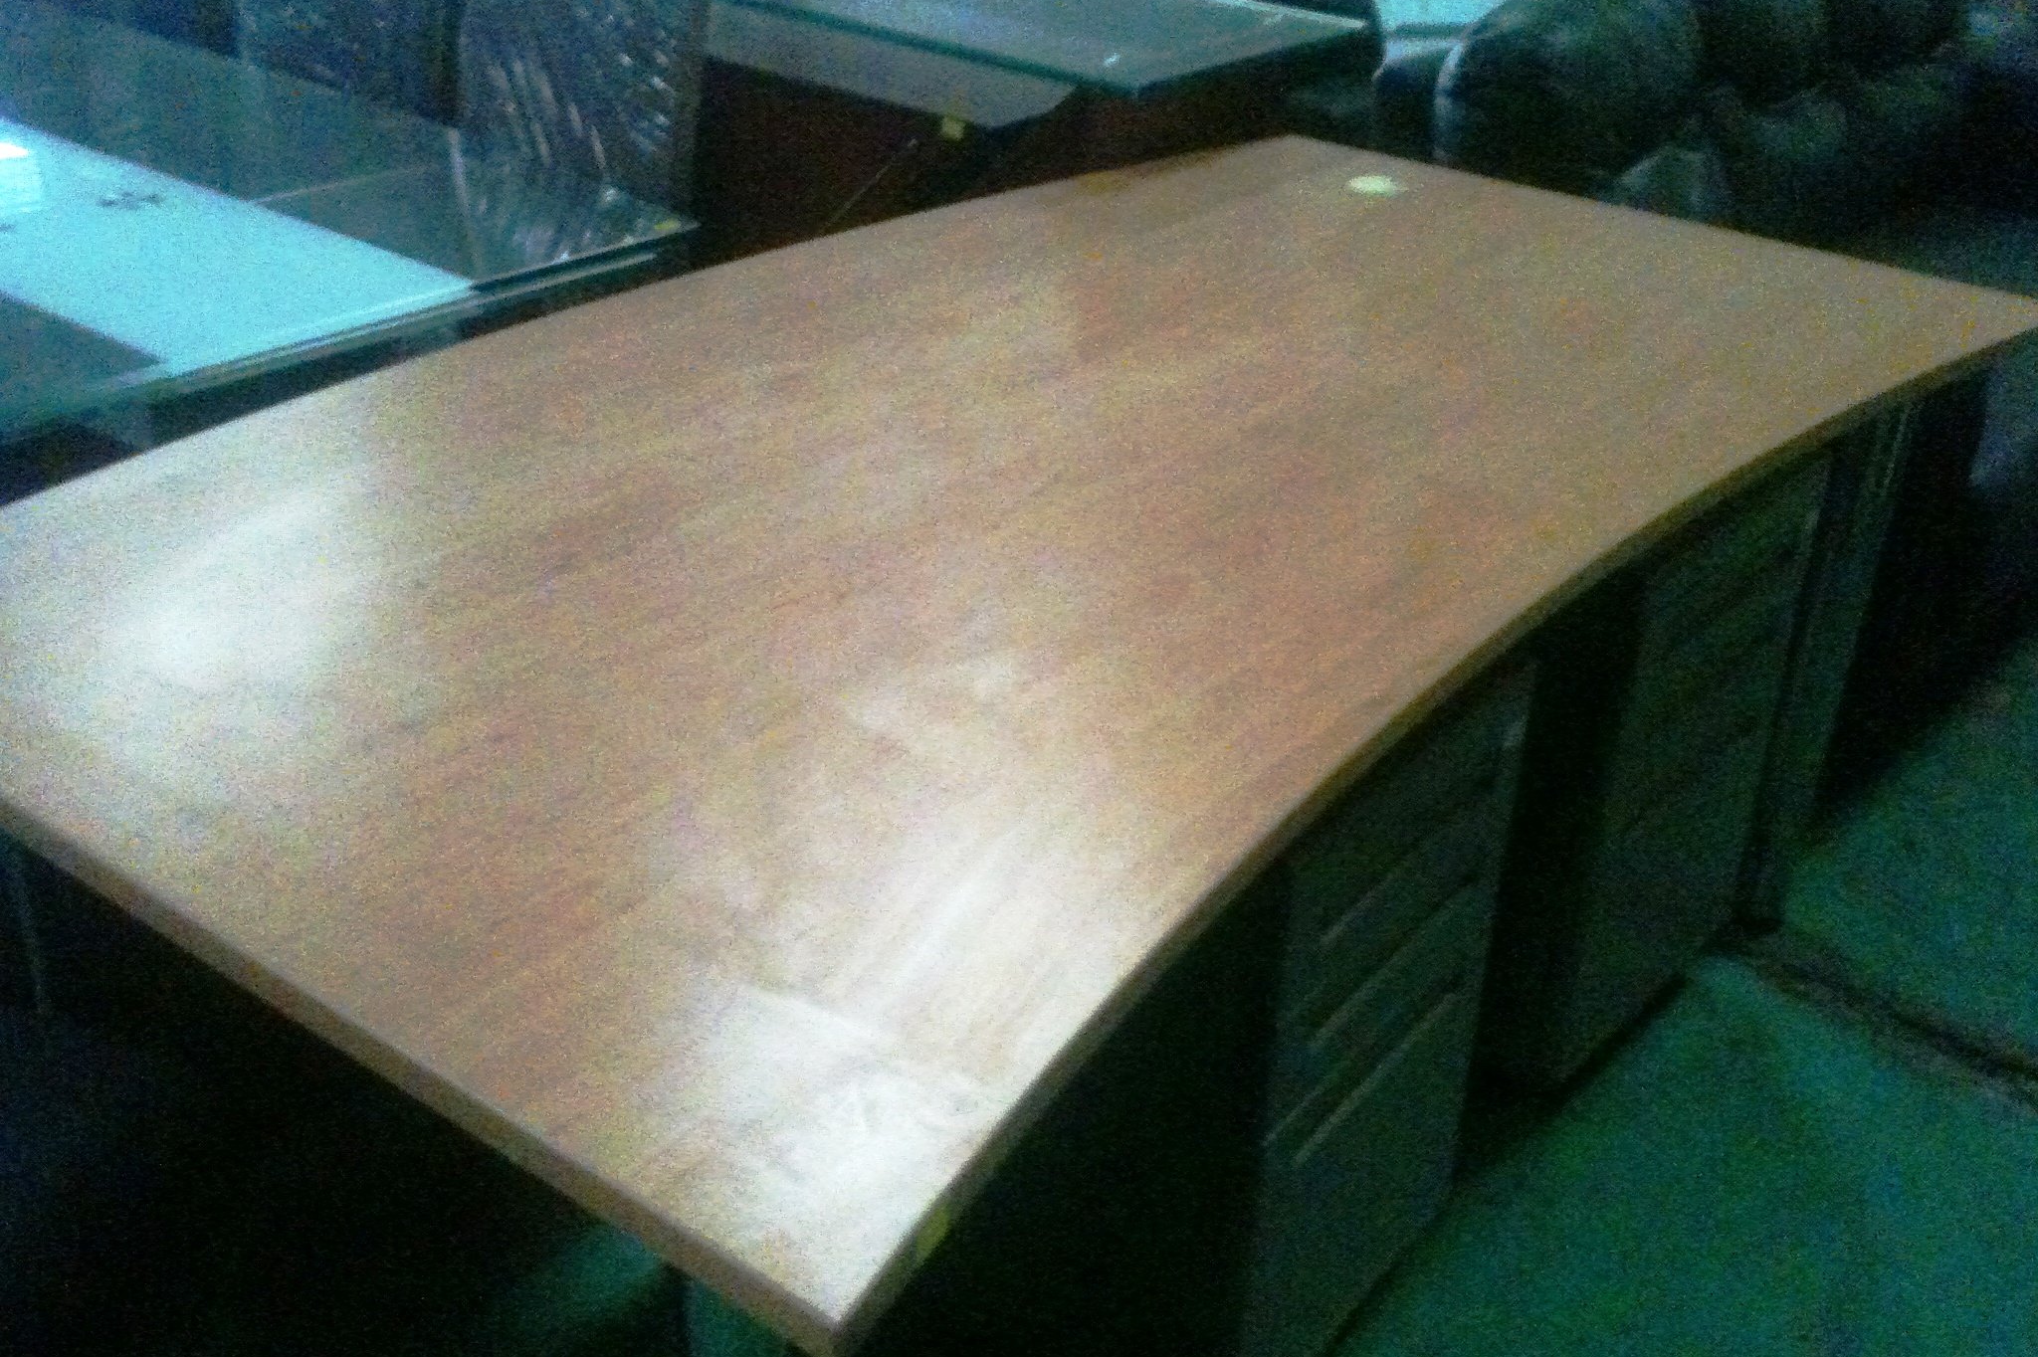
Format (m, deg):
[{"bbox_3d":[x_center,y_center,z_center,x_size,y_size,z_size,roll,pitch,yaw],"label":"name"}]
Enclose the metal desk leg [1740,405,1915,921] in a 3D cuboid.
[{"bbox_3d":[0.887,-0.046,2.260,0.060,0.710,0.060,21,32,32],"label":"metal desk leg"}]

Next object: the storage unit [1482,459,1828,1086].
[{"bbox_3d":[0.507,0.019,2.244,0.500,0.606,0.388,25,37,35],"label":"storage unit"}]

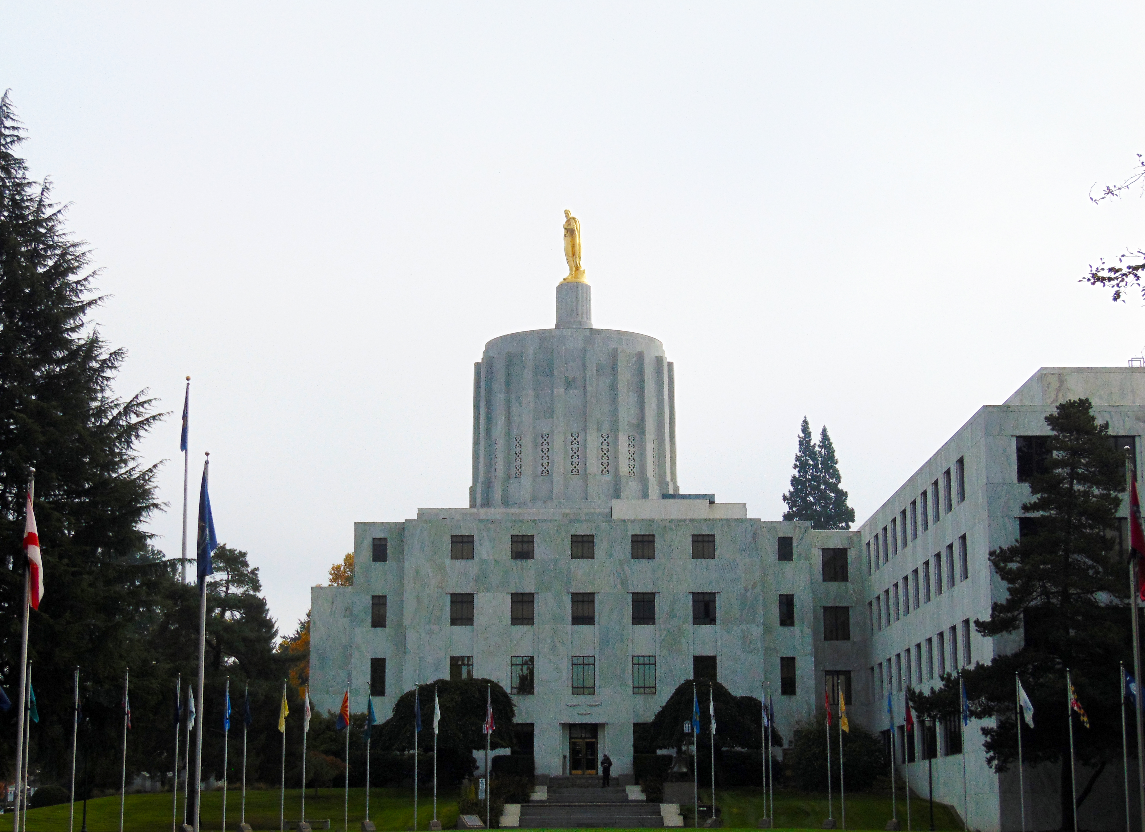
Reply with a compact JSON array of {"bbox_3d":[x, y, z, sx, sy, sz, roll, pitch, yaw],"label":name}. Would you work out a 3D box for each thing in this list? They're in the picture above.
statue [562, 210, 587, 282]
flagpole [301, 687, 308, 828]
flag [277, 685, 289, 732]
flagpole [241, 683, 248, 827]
[{"bbox_3d":[0.170,-14.590,202.612,2.150,6.691,2.150,3,-11,-20],"label":"statue"},{"bbox_3d":[-11.035,13.941,96.674,0.100,5.688,0.100,0,-10,0],"label":"flagpole"},{"bbox_3d":[-11.832,12.013,96.020,0.460,1.889,0.280,0,-10,0],"label":"flag"},{"bbox_3d":[-13.146,13.514,94.214,0.100,5.651,0.100,0,-10,0],"label":"flagpole"}]

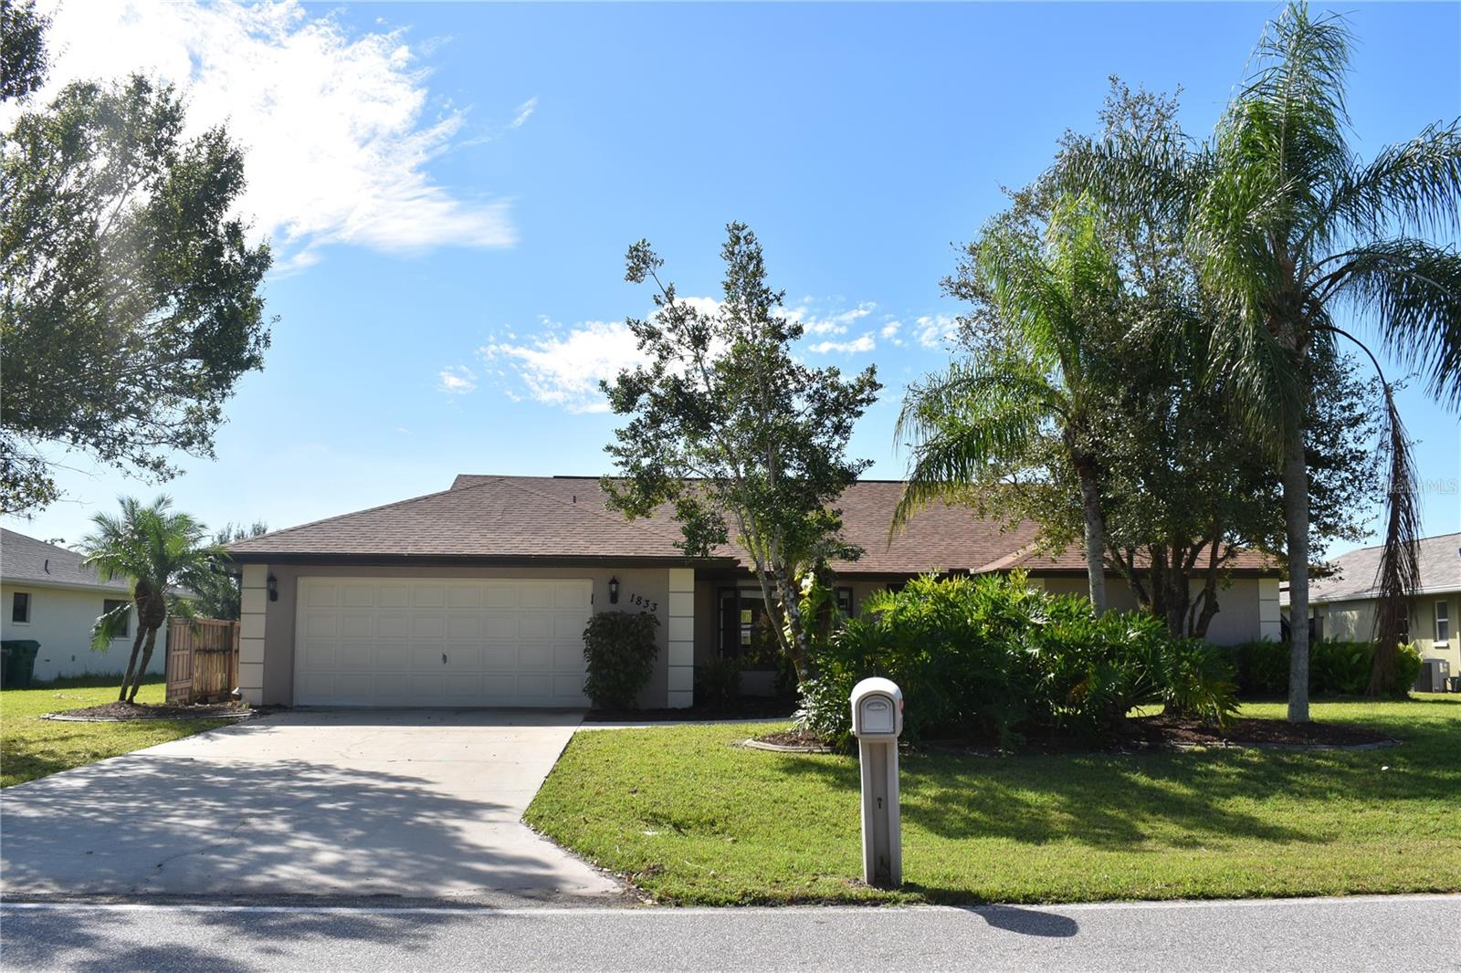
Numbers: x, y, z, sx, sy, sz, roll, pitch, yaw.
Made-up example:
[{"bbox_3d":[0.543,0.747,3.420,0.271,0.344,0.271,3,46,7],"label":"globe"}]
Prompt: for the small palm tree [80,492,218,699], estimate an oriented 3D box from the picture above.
[{"bbox_3d":[-9.657,1.883,21.177,2.325,3.437,2.325,1,-6,-3],"label":"small palm tree"}]

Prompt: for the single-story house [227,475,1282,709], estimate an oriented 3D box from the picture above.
[{"bbox_3d":[1.016,1.978,29.493,19.200,5.150,17.500,1,-6,-3],"label":"single-story house"}]

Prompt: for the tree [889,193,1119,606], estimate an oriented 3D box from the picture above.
[{"bbox_3d":[4.007,-0.439,18.296,3.379,7.708,3.500,1,-6,-3],"label":"tree"}]

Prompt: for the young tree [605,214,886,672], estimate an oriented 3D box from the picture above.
[{"bbox_3d":[0.182,-0.228,17.768,3.853,7.151,3.700,1,-6,-3],"label":"young tree"}]

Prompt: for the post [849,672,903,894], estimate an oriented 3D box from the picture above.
[{"bbox_3d":[0.916,1.840,7.963,0.321,1.257,0.480,0,-6,3],"label":"post"}]

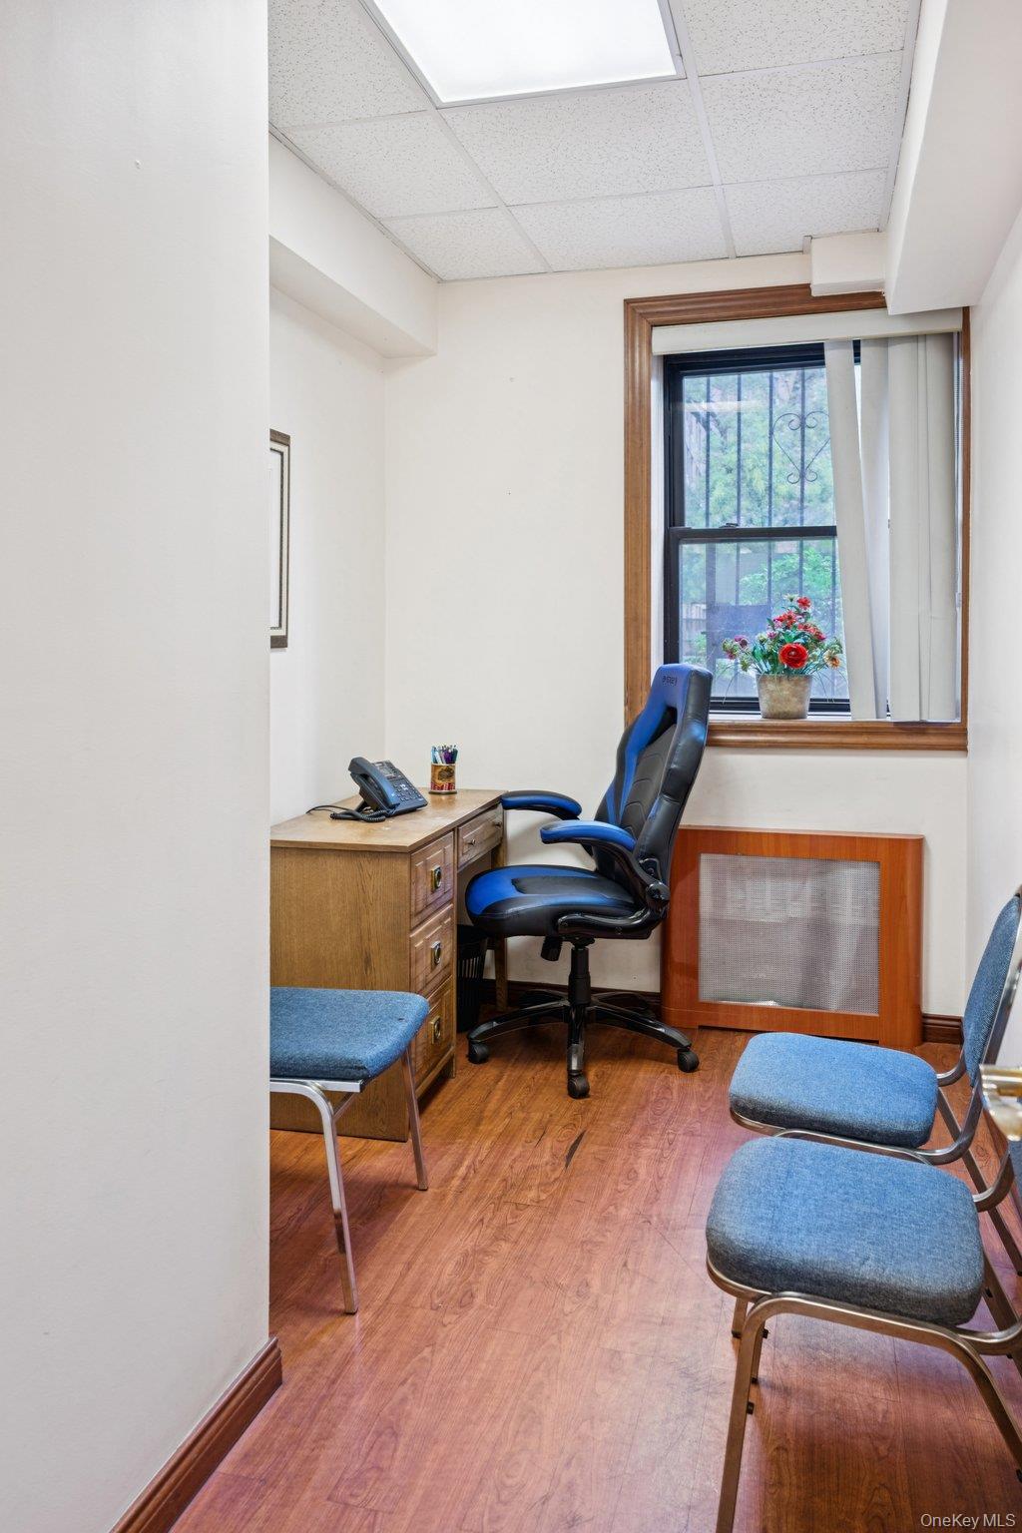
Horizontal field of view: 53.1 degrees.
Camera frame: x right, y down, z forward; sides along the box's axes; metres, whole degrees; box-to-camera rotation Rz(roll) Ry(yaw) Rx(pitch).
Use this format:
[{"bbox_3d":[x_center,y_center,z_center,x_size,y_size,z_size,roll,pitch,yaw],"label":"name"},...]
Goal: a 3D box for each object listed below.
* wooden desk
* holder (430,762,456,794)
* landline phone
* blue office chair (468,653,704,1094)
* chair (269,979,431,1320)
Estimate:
[{"bbox_3d":[-0.354,0.515,3.118,0.450,0.760,1.070,1,6,13],"label":"wooden desk"},{"bbox_3d":[-0.235,0.041,3.538,0.085,0.100,0.085,0,6,0],"label":"holder"},{"bbox_3d":[-0.388,0.061,3.084,0.175,0.150,0.230,2,6,23],"label":"landline phone"},{"bbox_3d":[0.217,0.293,3.123,0.730,1.200,0.660,-1,6,-10],"label":"blue office chair"},{"bbox_3d":[-0.501,0.558,2.138,0.580,0.870,0.470,1,6,11],"label":"chair"}]

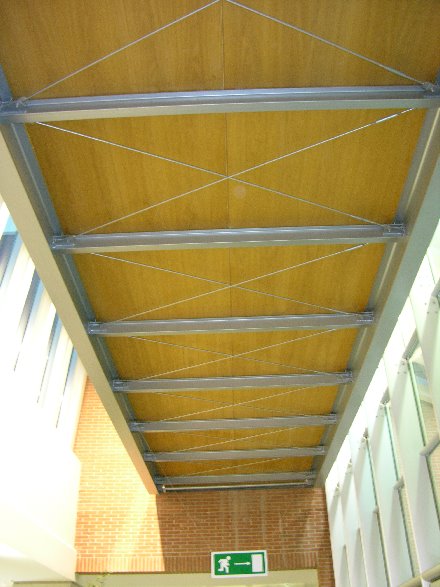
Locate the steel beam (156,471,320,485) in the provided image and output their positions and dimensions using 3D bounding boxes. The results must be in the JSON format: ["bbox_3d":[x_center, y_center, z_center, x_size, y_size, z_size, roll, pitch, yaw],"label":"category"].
[{"bbox_3d":[0.275,3.315,10.691,2.880,0.136,0.067,-2,-33,1],"label":"steel beam"}]

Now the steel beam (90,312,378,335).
[{"bbox_3d":[0.112,0.316,6.046,2.880,0.136,0.067,-2,-33,1],"label":"steel beam"}]

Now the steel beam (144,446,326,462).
[{"bbox_3d":[0.244,2.584,9.523,2.880,0.136,0.067,-2,-33,1],"label":"steel beam"}]

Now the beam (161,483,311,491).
[{"bbox_3d":[0.290,3.501,10.753,2.664,0.050,0.050,-2,-33,1],"label":"beam"}]

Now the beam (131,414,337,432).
[{"bbox_3d":[0.186,1.832,8.363,2.880,0.136,0.067,-2,-33,1],"label":"beam"}]

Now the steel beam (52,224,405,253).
[{"bbox_3d":[0.064,-0.453,4.887,2.880,0.136,0.067,-2,-33,1],"label":"steel beam"}]

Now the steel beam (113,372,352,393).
[{"bbox_3d":[0.147,1.081,7.204,2.880,0.136,0.067,-2,-33,1],"label":"steel beam"}]

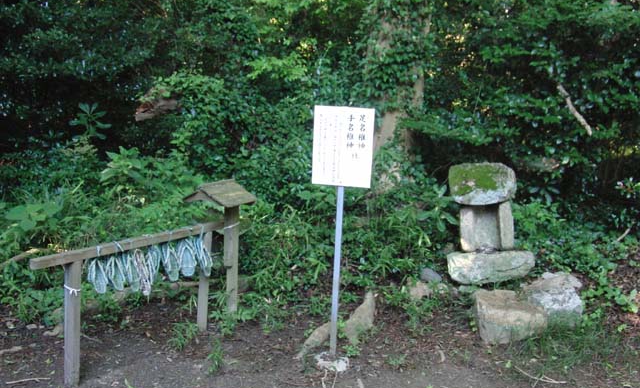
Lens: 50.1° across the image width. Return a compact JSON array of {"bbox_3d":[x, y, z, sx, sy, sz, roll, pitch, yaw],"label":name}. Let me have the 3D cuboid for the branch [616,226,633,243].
[{"bbox_3d":[2.849,0.379,6.400,0.035,0.030,0.240,10,44,47],"label":"branch"}]

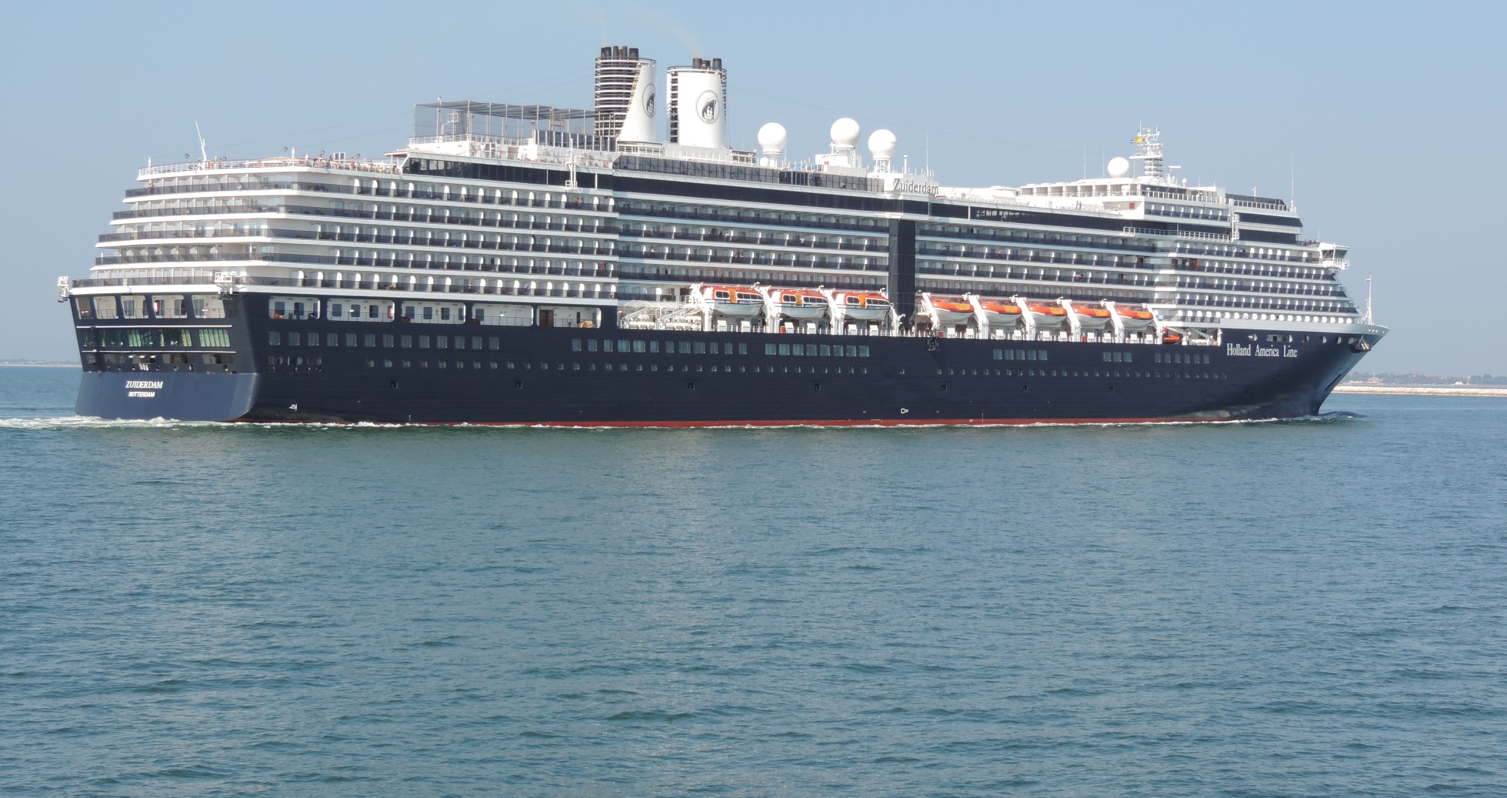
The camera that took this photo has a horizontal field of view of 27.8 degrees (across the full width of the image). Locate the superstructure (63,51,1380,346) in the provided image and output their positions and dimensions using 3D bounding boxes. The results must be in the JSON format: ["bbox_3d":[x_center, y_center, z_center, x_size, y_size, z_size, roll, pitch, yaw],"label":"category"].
[{"bbox_3d":[21.929,-28.098,456.766,32.400,38.000,277.000,1,1,41],"label":"superstructure"}]

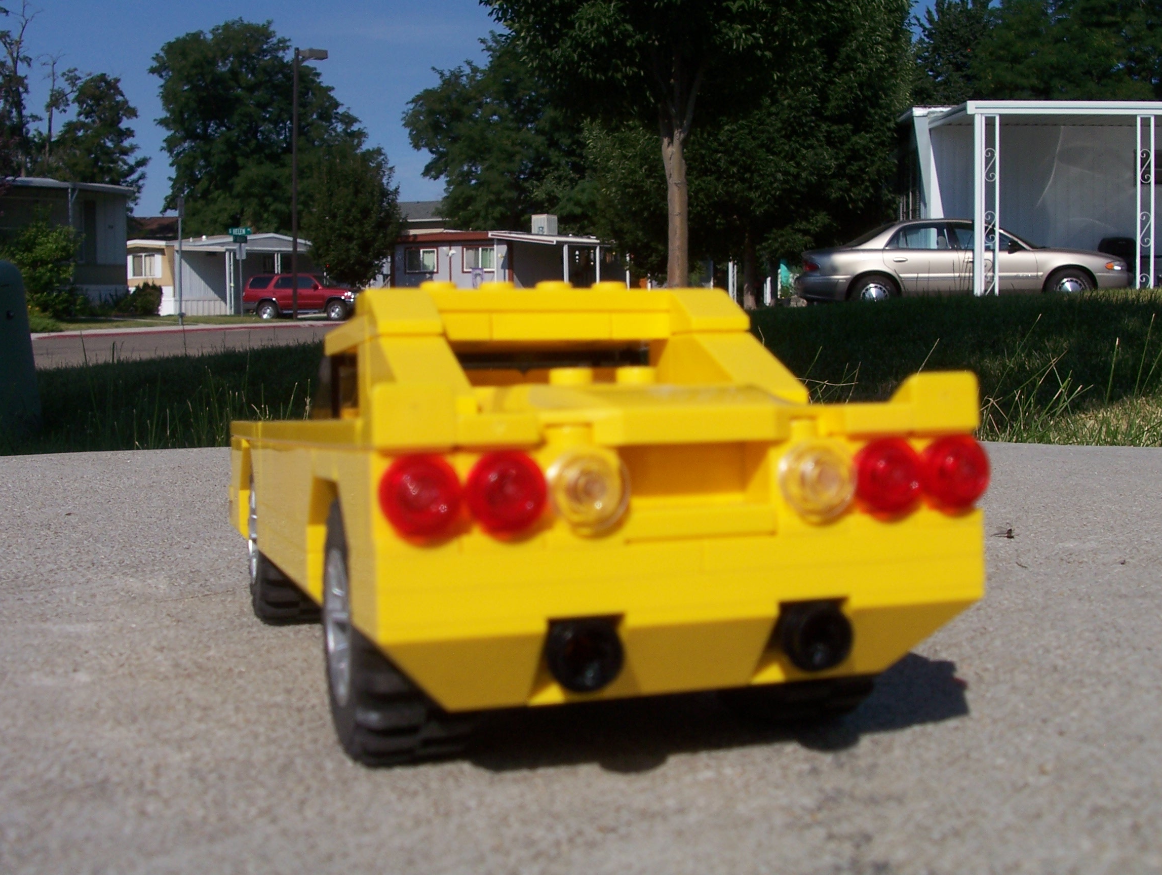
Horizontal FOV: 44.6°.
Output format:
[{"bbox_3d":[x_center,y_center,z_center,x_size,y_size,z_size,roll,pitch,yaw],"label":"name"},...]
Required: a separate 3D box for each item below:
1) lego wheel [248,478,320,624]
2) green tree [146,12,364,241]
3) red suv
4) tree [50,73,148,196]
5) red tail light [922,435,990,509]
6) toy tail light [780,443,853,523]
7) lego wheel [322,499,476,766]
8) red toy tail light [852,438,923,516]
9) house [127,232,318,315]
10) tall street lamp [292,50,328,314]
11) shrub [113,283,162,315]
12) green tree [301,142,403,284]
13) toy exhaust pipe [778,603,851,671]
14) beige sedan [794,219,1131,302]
[{"bbox_3d":[-0.051,0.017,0.249,0.014,0.030,0.030,-2,1,-19],"label":"lego wheel"},{"bbox_3d":[-17.120,-14.319,75.000,11.300,15.600,11.000,-1,3,-11],"label":"green tree"},{"bbox_3d":[-10.518,-5.355,54.000,4.550,1.740,1.760,0,3,7],"label":"red suv"},{"bbox_3d":[-21.821,-11.106,64.000,5.000,10.710,4.800,0,4,0],"label":"tree"},{"bbox_3d":[0.039,0.004,0.145,0.008,0.008,0.004,-2,1,-19],"label":"red tail light"},{"bbox_3d":[0.023,0.004,0.141,0.008,0.008,0.005,-2,1,-19],"label":"toy tail light"},{"bbox_3d":[-0.020,0.020,0.156,0.014,0.030,0.030,-2,1,-19],"label":"lego wheel"},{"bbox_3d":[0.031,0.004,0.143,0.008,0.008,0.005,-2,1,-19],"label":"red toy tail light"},{"bbox_3d":[-15.841,-7.282,63.000,9.000,3.500,10.000,-1,3,-6],"label":"house"},{"bbox_3d":[-9.849,-9.236,51.500,1.200,9.800,0.400,-2,3,-17],"label":"tall street lamp"},{"bbox_3d":[-14.410,-4.473,46.000,1.500,1.100,1.350,0,4,0],"label":"shrub"},{"bbox_3d":[-9.312,-8.460,57.500,4.000,7.000,4.000,-1,3,-9],"label":"green tree"},{"bbox_3d":[0.023,0.020,0.145,0.007,0.007,0.008,-2,1,-19],"label":"toy exhaust pipe"},{"bbox_3d":[5.530,-2.480,20.800,4.940,1.440,1.850,1,4,8],"label":"beige sedan"}]

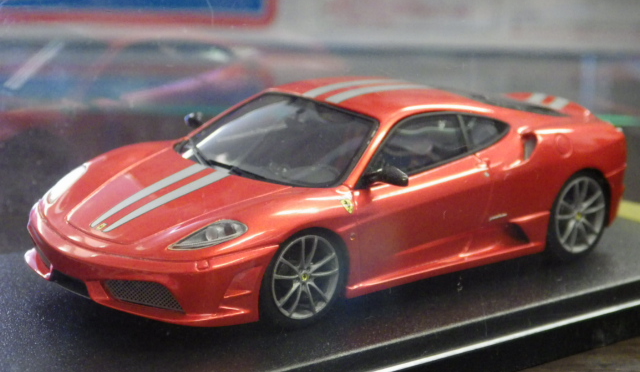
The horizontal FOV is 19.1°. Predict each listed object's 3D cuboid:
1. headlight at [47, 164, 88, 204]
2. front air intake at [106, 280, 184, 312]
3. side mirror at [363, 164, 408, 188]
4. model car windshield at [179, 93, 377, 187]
[{"bbox_3d":[-0.038,0.000,0.281,0.010,0.004,0.006,-10,19,-43],"label":"headlight"},{"bbox_3d":[-0.024,0.015,0.260,0.012,0.004,0.002,12,16,32],"label":"front air intake"},{"bbox_3d":[0.010,-0.001,0.272,0.004,0.003,0.007,-10,19,-43],"label":"side mirror"},{"bbox_3d":[-0.007,-0.008,0.285,0.021,0.009,0.035,-10,19,-43],"label":"model car windshield"}]

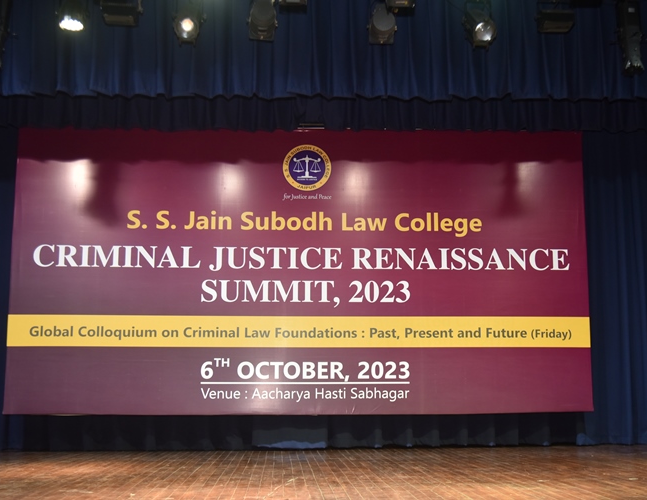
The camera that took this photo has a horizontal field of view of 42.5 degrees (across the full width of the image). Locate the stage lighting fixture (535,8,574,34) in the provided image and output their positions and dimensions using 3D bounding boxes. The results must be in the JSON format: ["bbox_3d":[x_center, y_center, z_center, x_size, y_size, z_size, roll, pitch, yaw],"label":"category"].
[{"bbox_3d":[2.041,-2.020,7.332,0.295,0.140,0.165,1,-18,-3],"label":"stage lighting fixture"}]

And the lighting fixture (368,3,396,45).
[{"bbox_3d":[0.502,-1.968,7.241,0.235,0.275,0.250,0,-14,-1],"label":"lighting fixture"}]

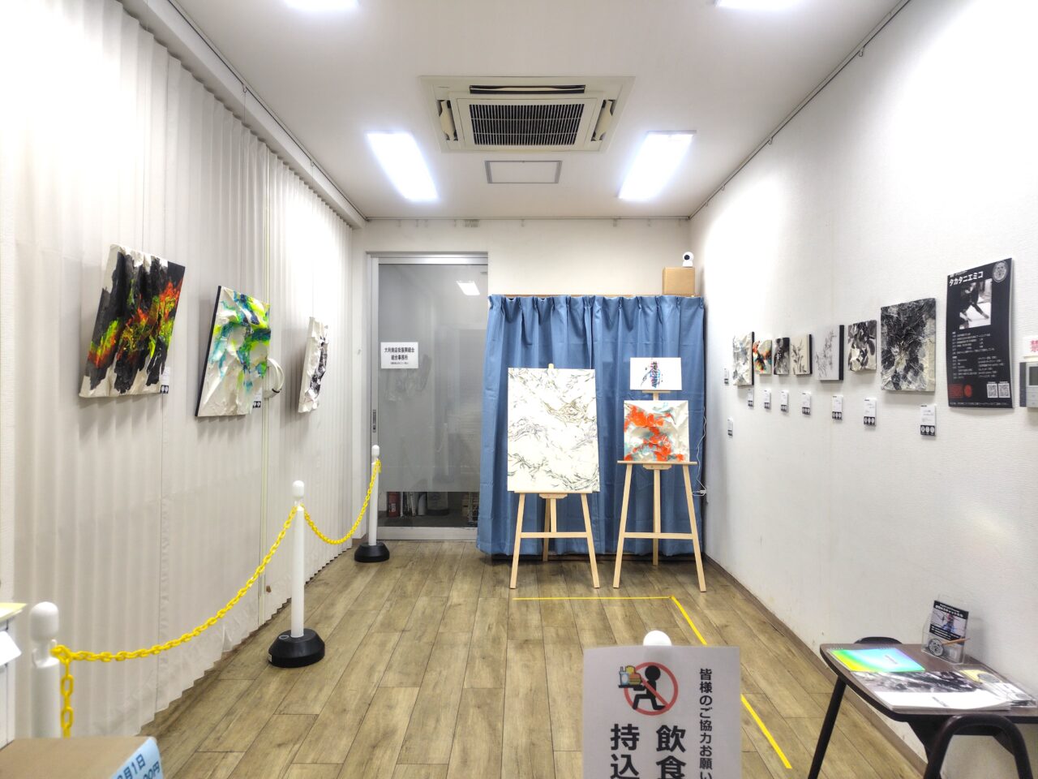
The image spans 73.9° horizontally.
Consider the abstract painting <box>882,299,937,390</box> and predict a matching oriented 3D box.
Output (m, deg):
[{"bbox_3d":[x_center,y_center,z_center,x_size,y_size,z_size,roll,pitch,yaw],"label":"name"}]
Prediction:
[{"bbox_3d":[1.353,-0.147,2.408,0.023,0.305,0.303,0,0,0],"label":"abstract painting"}]

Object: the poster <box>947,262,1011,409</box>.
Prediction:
[{"bbox_3d":[1.356,-0.156,2.049,0.011,0.415,0.290,0,0,0],"label":"poster"}]

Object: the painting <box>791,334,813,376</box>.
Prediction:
[{"bbox_3d":[1.354,-0.163,3.301,0.023,0.184,0.184,0,0,0],"label":"painting"}]

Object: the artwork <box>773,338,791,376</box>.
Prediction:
[{"bbox_3d":[1.373,-0.171,3.600,0.024,0.188,0.185,0,1,0],"label":"artwork"}]

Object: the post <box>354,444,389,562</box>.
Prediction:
[{"bbox_3d":[-1.087,0.840,5.160,0.265,0.848,0.265,0,0,0],"label":"post"}]

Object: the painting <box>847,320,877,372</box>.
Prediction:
[{"bbox_3d":[1.372,-0.170,2.757,0.025,0.188,0.195,0,1,0],"label":"painting"}]

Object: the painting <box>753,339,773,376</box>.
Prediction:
[{"bbox_3d":[1.353,-0.174,3.822,0.027,0.186,0.205,0,0,0],"label":"painting"}]

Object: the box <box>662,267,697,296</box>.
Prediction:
[{"bbox_3d":[1.228,-0.815,5.280,0.228,0.207,0.160,0,1,0],"label":"box"}]

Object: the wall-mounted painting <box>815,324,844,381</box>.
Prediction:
[{"bbox_3d":[1.354,-0.155,3.013,0.022,0.231,0.236,0,0,0],"label":"wall-mounted painting"}]

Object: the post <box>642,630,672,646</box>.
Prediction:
[{"bbox_3d":[0.275,0.906,1.372,0.277,0.857,0.277,0,1,0],"label":"post"}]

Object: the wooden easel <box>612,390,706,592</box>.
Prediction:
[{"bbox_3d":[0.905,0.612,4.540,0.580,1.260,0.540,0,1,7],"label":"wooden easel"}]

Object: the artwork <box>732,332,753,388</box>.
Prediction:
[{"bbox_3d":[1.372,-0.185,4.210,0.026,0.320,0.345,0,1,0],"label":"artwork"}]

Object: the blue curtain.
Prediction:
[{"bbox_3d":[0.550,0.267,5.110,1.648,1.890,0.190,0,0,0],"label":"blue curtain"}]

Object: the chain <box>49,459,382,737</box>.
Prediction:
[{"bbox_3d":[-1.015,0.716,3.320,0.110,0.390,3.700,0,0,-1],"label":"chain"}]

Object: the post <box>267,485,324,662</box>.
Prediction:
[{"bbox_3d":[-1.080,0.873,3.360,0.277,0.857,0.277,0,1,0],"label":"post"}]

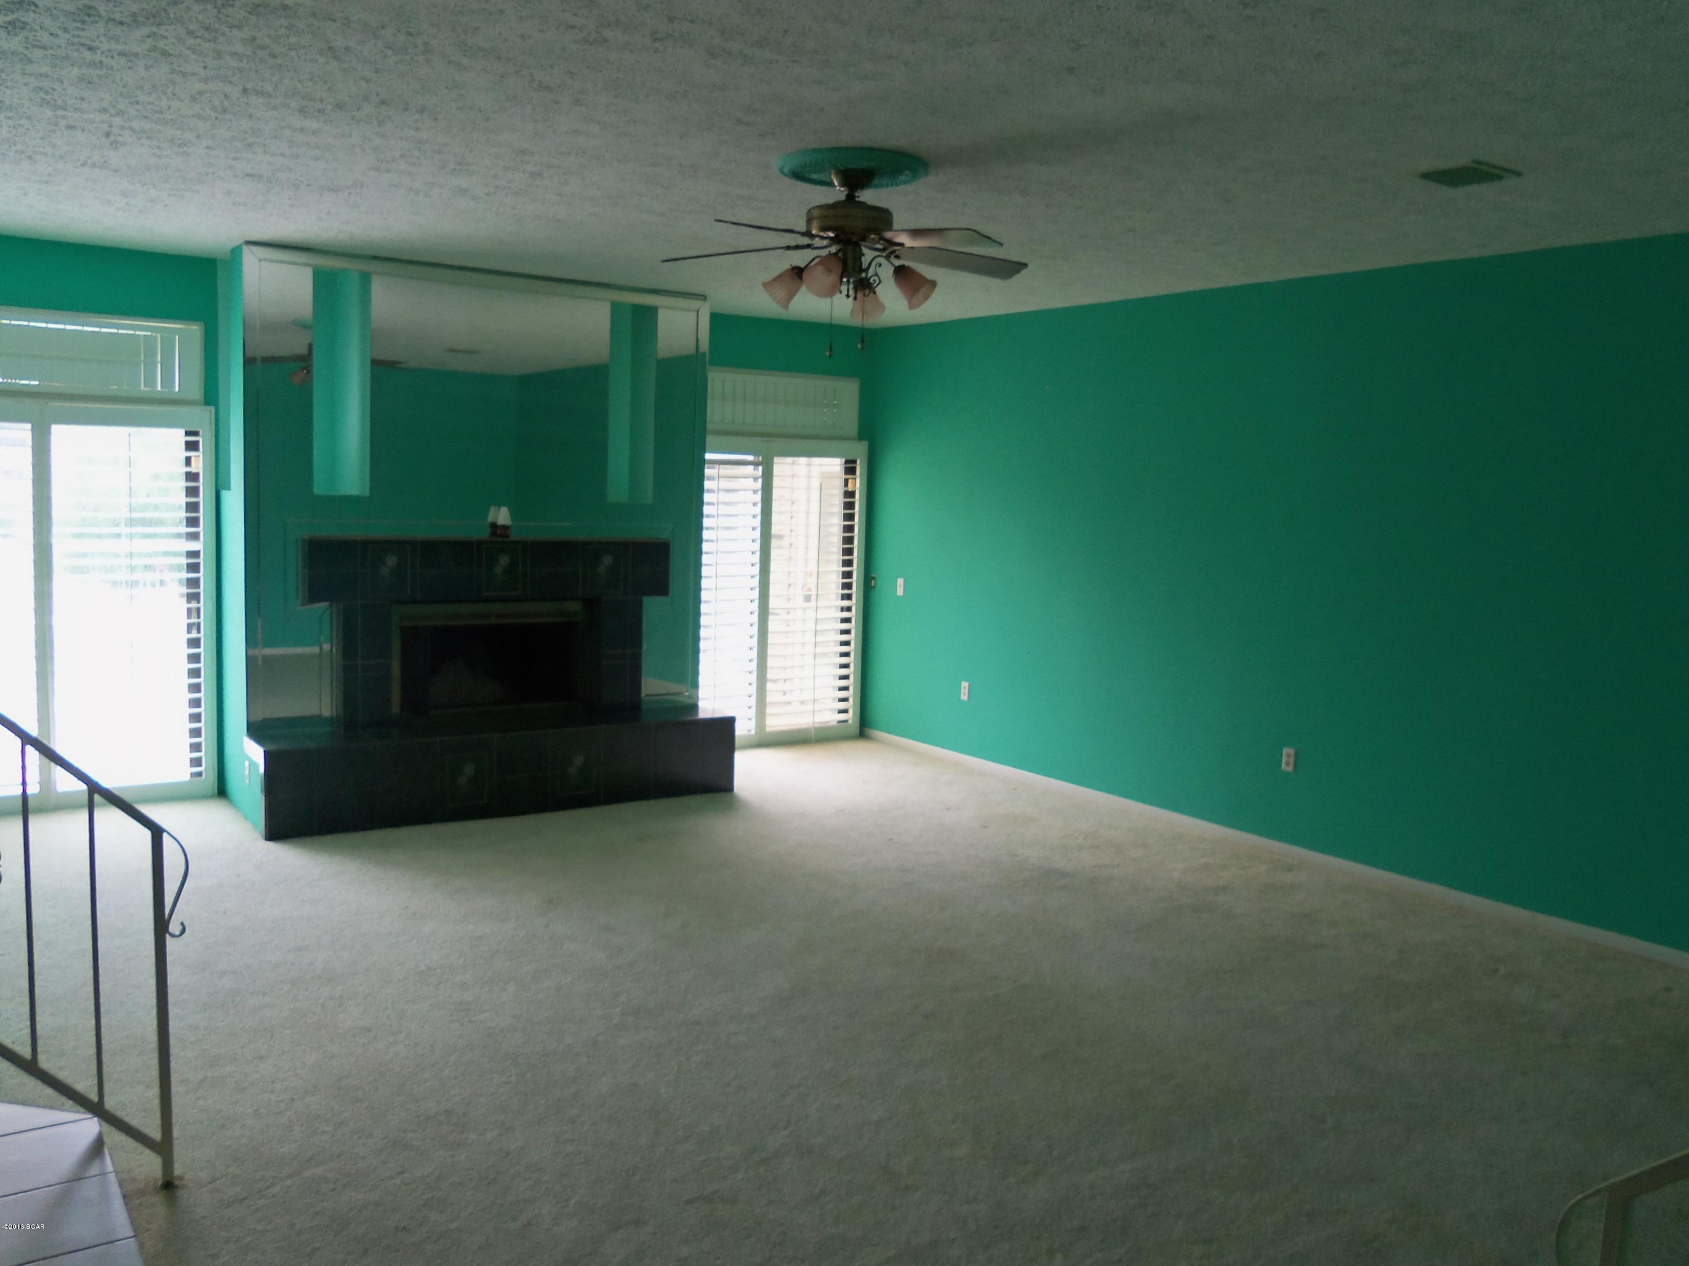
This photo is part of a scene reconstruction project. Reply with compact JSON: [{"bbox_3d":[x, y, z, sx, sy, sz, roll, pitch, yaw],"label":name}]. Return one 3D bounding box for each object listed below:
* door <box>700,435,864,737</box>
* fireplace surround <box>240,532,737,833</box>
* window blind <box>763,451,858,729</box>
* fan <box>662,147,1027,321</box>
[{"bbox_3d":[-0.514,-0.255,8.971,1.530,2.020,0.110,-2,7,-34],"label":"door"},{"bbox_3d":[-1.767,0.214,7.165,2.480,1.390,0.500,-2,7,-34],"label":"fireplace surround"},{"bbox_3d":[-0.219,-0.255,9.159,0.710,1.830,0.060,-2,7,-34],"label":"window blind"},{"bbox_3d":[0.011,-1.283,4.486,1.280,0.470,1.280,-2,7,-34],"label":"fan"}]

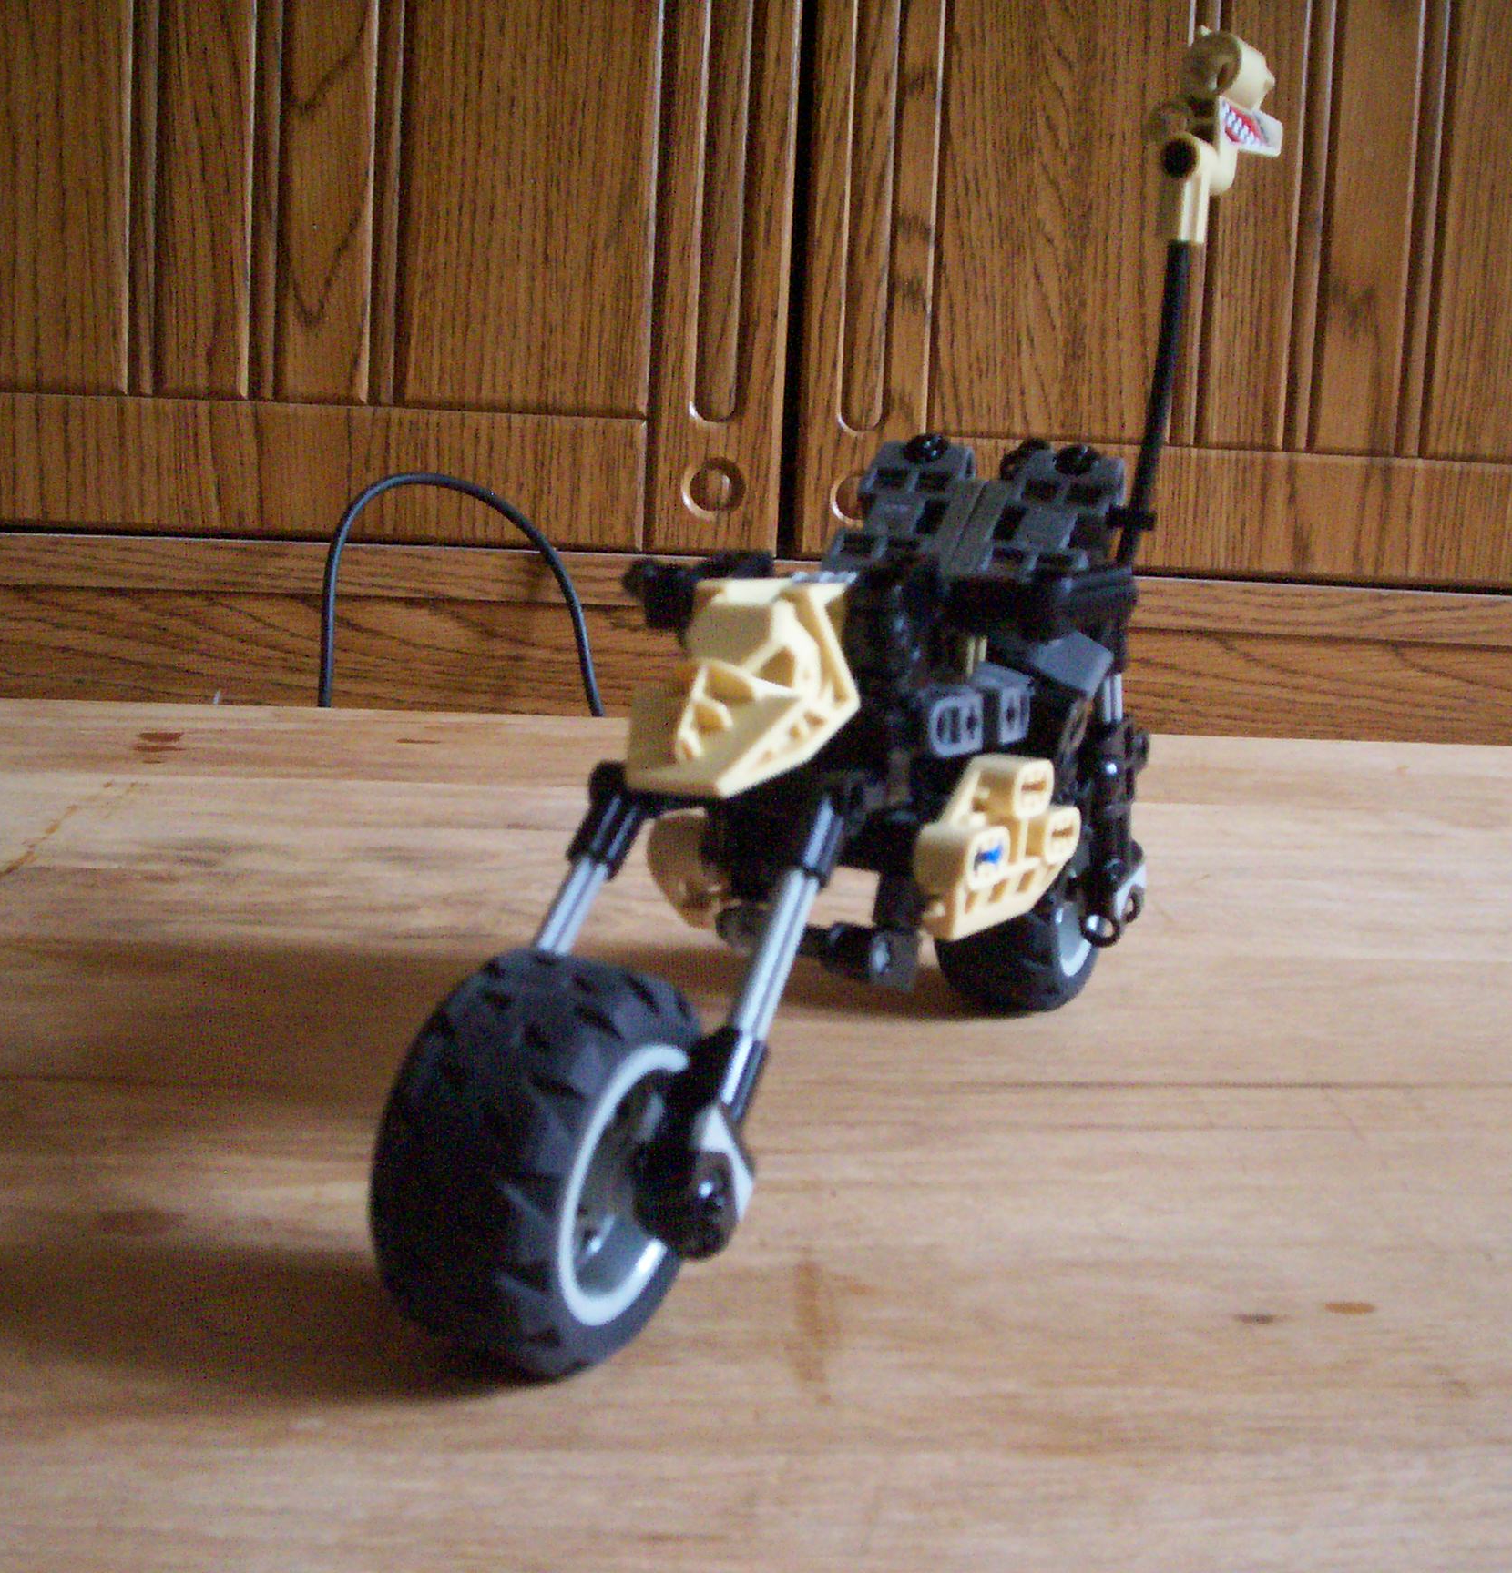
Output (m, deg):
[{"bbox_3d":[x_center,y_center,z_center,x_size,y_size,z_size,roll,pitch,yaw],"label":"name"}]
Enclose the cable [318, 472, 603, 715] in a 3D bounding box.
[{"bbox_3d":[-0.132,-0.086,0.970,0.119,0.103,0.045,2,11,-3],"label":"cable"}]

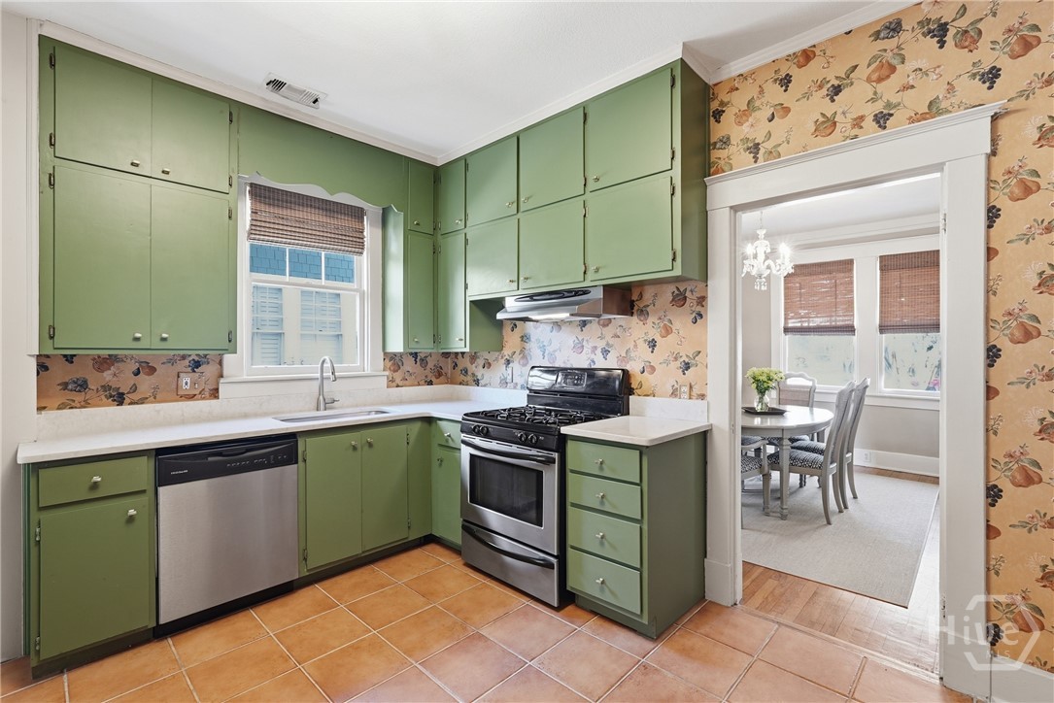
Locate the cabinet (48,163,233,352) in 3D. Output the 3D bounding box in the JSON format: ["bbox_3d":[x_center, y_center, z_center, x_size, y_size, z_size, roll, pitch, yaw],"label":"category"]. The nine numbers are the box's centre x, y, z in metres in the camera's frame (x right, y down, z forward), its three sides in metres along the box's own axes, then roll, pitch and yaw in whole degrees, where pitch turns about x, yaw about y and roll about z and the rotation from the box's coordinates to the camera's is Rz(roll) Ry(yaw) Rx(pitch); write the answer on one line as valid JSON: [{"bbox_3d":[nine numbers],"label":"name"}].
[{"bbox_3d":[-1.985,-0.416,2.440,0.303,0.844,0.723,0,0,43],"label":"cabinet"}]

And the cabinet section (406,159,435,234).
[{"bbox_3d":[-0.904,-1.167,3.667,0.300,0.544,0.239,-1,-1,43],"label":"cabinet section"}]

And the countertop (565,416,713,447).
[{"bbox_3d":[0.577,0.400,2.426,0.502,0.034,0.640,0,0,43],"label":"countertop"}]

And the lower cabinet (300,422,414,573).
[{"bbox_3d":[-1.190,0.824,2.976,0.593,0.789,0.713,0,0,43],"label":"lower cabinet"}]

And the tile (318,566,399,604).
[{"bbox_3d":[-0.957,1.318,2.652,0.330,0.012,0.330,0,0,43],"label":"tile"}]

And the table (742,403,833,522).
[{"bbox_3d":[2.139,0.933,4.240,1.010,0.740,1.760,0,0,43],"label":"table"}]

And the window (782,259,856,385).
[{"bbox_3d":[3.478,-0.318,5.604,0.770,1.510,0.080,0,0,43],"label":"window"}]

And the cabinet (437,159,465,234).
[{"bbox_3d":[-0.436,-1.132,3.569,0.309,0.514,0.323,0,0,44],"label":"cabinet"}]

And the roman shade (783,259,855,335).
[{"bbox_3d":[3.474,-0.627,5.598,0.733,0.867,0.067,0,0,44],"label":"roman shade"}]

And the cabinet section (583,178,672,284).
[{"bbox_3d":[0.641,-0.634,2.616,0.524,0.474,0.320,-1,-1,43],"label":"cabinet section"}]

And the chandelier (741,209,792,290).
[{"bbox_3d":[2.105,-0.938,4.204,0.550,0.740,0.550,0,0,43],"label":"chandelier"}]

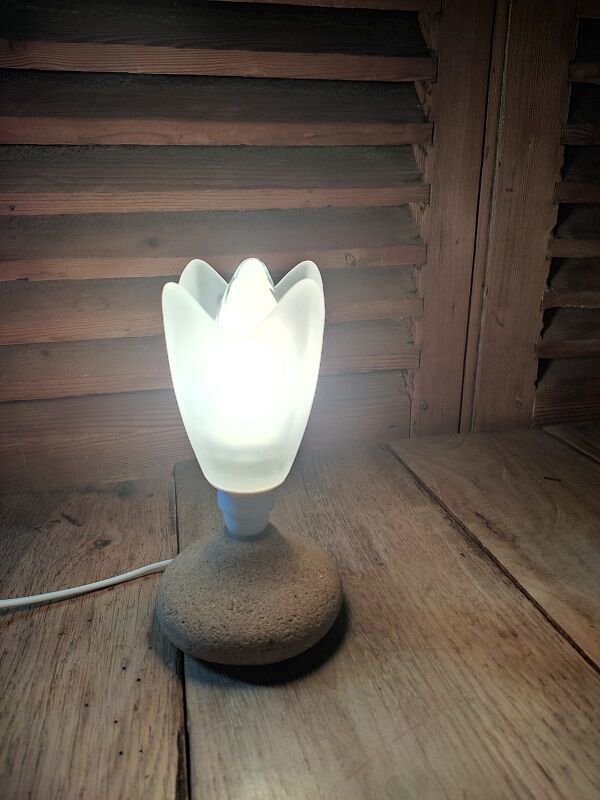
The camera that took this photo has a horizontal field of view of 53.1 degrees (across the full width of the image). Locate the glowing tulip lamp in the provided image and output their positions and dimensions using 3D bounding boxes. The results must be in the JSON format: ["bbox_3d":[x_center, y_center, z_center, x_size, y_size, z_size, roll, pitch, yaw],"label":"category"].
[{"bbox_3d":[-0.029,0.035,0.326,0.108,0.218,0.104,0,19,0],"label":"glowing tulip lamp"}]

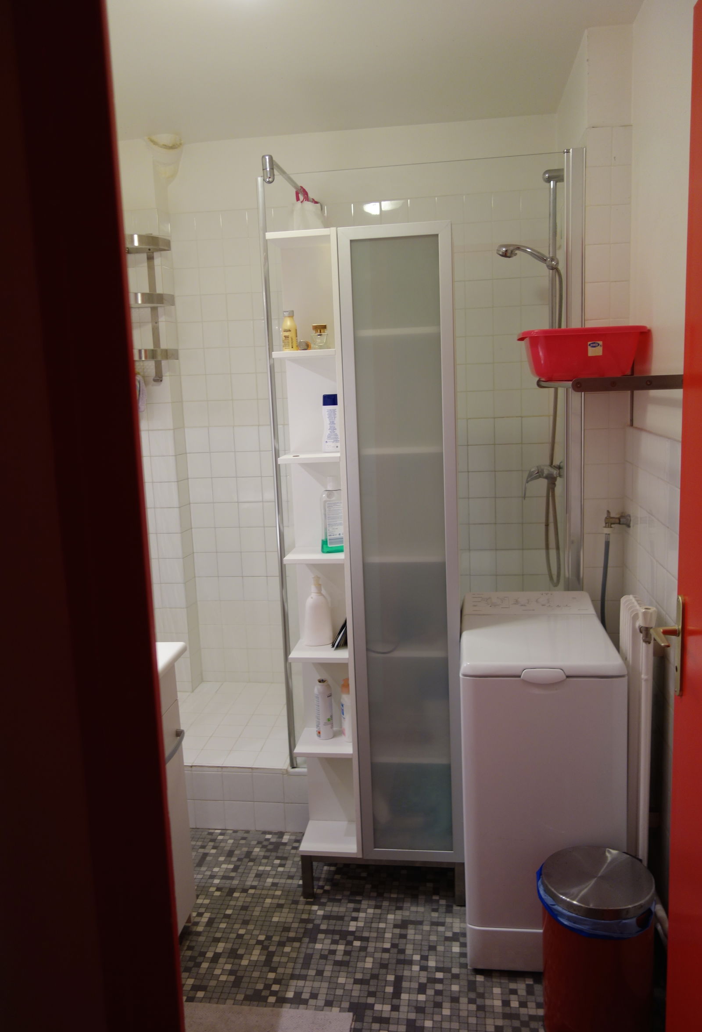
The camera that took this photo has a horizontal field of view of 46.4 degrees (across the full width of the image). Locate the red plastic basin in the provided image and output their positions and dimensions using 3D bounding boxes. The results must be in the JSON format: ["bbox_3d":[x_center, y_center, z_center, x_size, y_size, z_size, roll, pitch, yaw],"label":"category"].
[{"bbox_3d":[0.635,-0.441,2.246,0.345,0.133,0.310,-1,9,8],"label":"red plastic basin"}]

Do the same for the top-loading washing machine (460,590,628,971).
[{"bbox_3d":[0.525,0.720,2.357,0.400,0.870,0.605,-1,9,8],"label":"top-loading washing machine"}]

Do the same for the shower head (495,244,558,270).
[{"bbox_3d":[0.616,-0.904,2.858,0.222,0.085,0.075,-1,9,8],"label":"shower head"}]

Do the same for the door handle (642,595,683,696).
[{"bbox_3d":[0.581,0.249,1.491,0.055,0.193,0.115,-1,9,8],"label":"door handle"}]

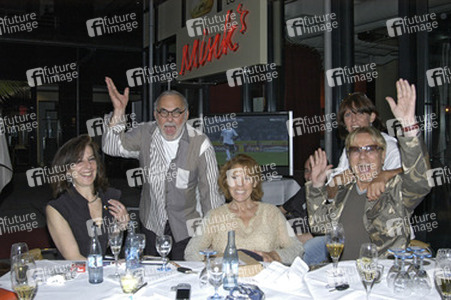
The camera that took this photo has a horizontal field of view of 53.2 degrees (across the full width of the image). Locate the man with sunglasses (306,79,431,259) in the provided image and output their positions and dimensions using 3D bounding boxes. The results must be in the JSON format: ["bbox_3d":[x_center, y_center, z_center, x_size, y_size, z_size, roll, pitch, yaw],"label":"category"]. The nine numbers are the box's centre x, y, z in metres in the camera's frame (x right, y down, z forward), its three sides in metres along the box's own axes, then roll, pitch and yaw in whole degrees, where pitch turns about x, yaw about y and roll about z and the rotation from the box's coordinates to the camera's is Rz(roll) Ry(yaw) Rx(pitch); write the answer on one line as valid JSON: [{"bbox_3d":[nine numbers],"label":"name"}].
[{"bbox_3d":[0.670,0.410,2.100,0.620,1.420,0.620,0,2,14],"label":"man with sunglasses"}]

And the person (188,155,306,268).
[{"bbox_3d":[0.086,0.622,2.130,0.560,1.220,0.720,0,1,3],"label":"person"}]

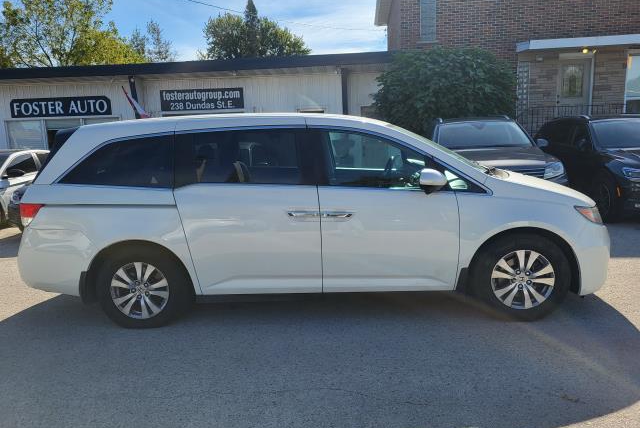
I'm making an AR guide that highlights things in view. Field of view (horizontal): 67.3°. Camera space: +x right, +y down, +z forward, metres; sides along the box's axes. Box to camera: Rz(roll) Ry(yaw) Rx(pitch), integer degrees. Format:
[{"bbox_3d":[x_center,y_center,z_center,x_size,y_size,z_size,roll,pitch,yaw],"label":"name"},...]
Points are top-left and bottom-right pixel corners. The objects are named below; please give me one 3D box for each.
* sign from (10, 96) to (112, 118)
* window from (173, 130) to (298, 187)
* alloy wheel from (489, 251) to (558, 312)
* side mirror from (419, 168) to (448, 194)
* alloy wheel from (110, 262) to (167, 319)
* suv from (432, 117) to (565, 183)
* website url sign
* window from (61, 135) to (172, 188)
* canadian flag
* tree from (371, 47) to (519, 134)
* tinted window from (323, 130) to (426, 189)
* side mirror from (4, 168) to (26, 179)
[{"bbox_3d":[-7.609,-3.147,14.150,3.050,0.550,0.060,-2,12,3],"label":"sign"},{"bbox_3d":[-0.638,-0.429,3.715,0.970,0.430,0.120,-2,12,2],"label":"window"},{"bbox_3d":[1.570,0.495,3.784,0.465,0.465,0.190,-2,9,3],"label":"alloy wheel"},{"bbox_3d":[0.822,-0.235,3.484,0.170,0.190,0.240,-2,12,2],"label":"side mirror"},{"bbox_3d":[-1.428,0.593,3.902,0.470,0.470,0.180,-2,12,2],"label":"alloy wheel"},{"bbox_3d":[2.802,-0.935,8.845,1.910,1.720,4.700,-1,9,7],"label":"suv"},{"bbox_3d":[-3.403,-3.302,13.900,2.430,0.610,0.050,-2,9,3],"label":"website url sign"},{"bbox_3d":[-1.596,-0.397,3.751,0.890,0.420,0.120,-2,12,2],"label":"window"},{"bbox_3d":[-5.011,-2.952,13.200,0.850,1.150,0.350,-2,9,3],"label":"canadian flag"},{"bbox_3d":[3.100,-2.313,11.984,3.600,3.480,3.000,-2,9,3],"label":"tree"},{"bbox_3d":[0.429,-0.418,3.671,0.810,0.450,0.120,-2,12,2],"label":"tinted window"},{"bbox_3d":[-5.701,-0.758,9.000,0.200,0.170,0.270,-2,9,3],"label":"side mirror"}]

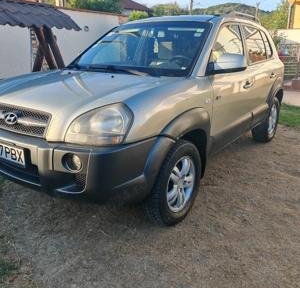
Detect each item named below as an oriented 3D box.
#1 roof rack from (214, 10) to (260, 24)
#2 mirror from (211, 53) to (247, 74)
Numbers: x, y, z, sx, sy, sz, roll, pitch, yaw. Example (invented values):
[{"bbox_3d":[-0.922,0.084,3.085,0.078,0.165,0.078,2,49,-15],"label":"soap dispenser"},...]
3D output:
[{"bbox_3d":[1.080,-1.478,3.641,0.090,0.100,1.450,13,22,33],"label":"roof rack"},{"bbox_3d":[0.652,-0.657,2.564,0.265,0.165,0.170,13,22,33],"label":"mirror"}]

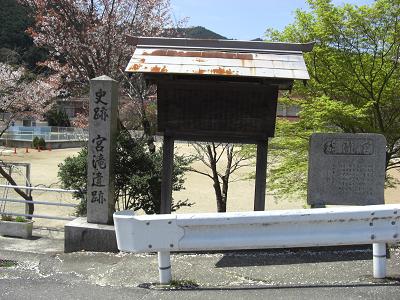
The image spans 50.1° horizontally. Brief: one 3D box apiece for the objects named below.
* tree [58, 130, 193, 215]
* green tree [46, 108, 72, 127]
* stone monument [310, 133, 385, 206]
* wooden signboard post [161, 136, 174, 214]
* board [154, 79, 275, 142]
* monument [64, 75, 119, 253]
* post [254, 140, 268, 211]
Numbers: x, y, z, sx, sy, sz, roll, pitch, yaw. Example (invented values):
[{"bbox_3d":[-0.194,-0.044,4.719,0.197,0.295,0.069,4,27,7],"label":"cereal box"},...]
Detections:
[{"bbox_3d":[-1.187,0.417,7.000,1.950,1.450,1.650,2,3,3],"label":"tree"},{"bbox_3d":[-22.000,-4.632,66.000,3.800,3.700,3.600,2,3,0],"label":"green tree"},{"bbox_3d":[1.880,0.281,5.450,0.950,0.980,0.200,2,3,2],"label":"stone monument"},{"bbox_3d":[-0.398,0.522,5.255,0.125,1.340,0.125,2,3,3],"label":"wooden signboard post"},{"bbox_3d":[0.211,-0.456,5.060,1.410,0.710,0.130,2,3,3],"label":"board"},{"bbox_3d":[-1.289,0.158,5.600,0.680,2.260,0.670,2,3,4],"label":"monument"},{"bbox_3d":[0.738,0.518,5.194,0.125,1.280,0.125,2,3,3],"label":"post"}]

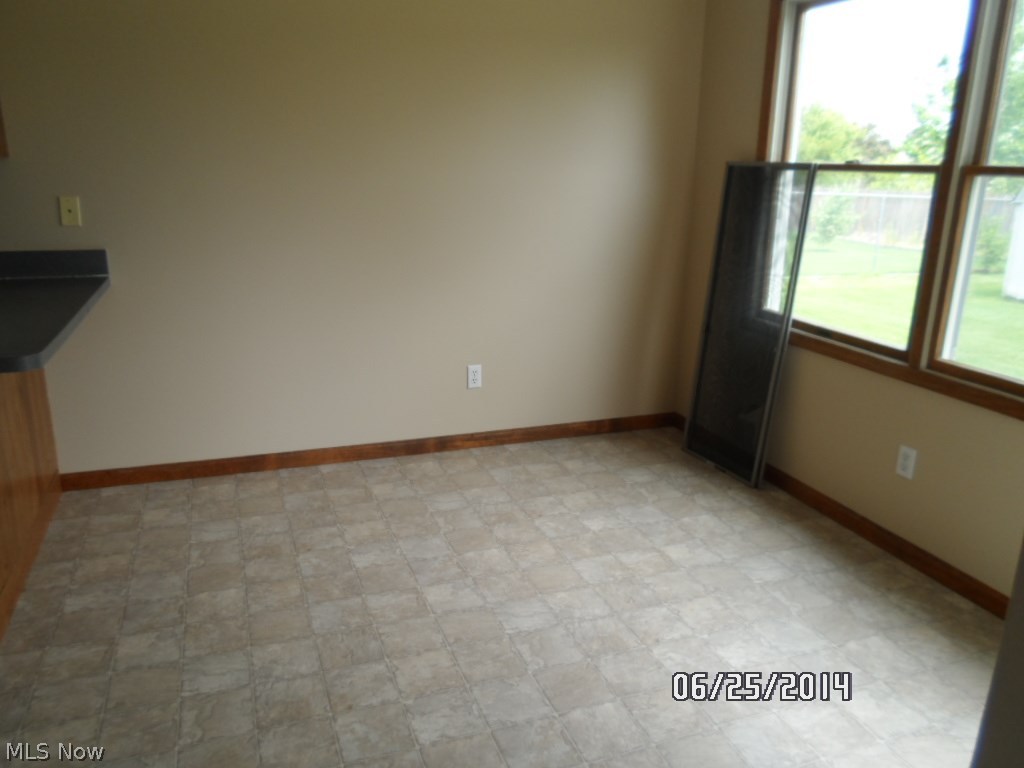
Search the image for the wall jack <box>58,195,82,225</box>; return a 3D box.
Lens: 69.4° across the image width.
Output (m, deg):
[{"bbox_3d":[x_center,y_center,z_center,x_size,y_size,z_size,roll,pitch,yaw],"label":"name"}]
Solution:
[{"bbox_3d":[-1.706,-0.667,2.855,0.070,0.114,0.010,-5,18,-20],"label":"wall jack"}]

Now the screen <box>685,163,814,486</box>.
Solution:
[{"bbox_3d":[1.058,-0.278,3.386,0.018,1.407,0.493,-3,17,-28],"label":"screen"}]

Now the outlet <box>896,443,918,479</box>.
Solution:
[{"bbox_3d":[1.436,0.284,2.691,0.010,0.114,0.070,-5,18,-20],"label":"outlet"}]

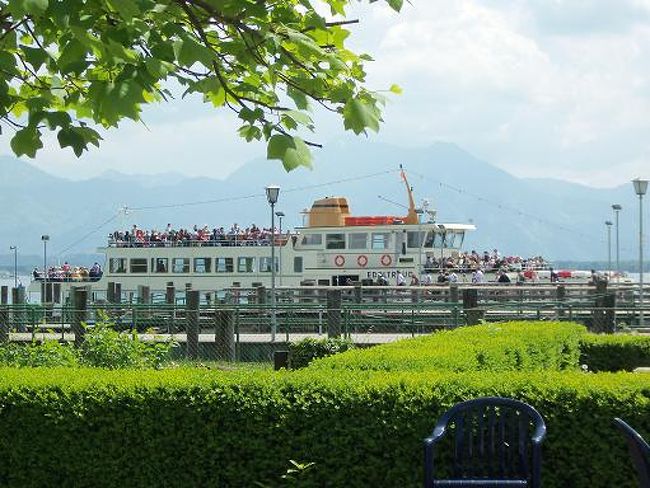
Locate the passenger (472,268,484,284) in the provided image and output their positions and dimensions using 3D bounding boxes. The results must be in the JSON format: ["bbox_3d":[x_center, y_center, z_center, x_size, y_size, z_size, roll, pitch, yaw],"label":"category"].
[{"bbox_3d":[9.243,2.321,115.000,0.350,1.700,0.500,-1,-1,30],"label":"passenger"}]

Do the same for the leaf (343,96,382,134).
[{"bbox_3d":[0.130,-0.456,6.800,0.135,0.135,0.070,0,-1,0],"label":"leaf"}]

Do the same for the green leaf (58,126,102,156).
[{"bbox_3d":[-0.769,-0.321,6.000,0.145,0.095,0.060,0,-1,0],"label":"green leaf"}]

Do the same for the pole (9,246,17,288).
[{"bbox_3d":[-26.843,2.153,165.000,0.600,3.880,0.350,0,-1,-11],"label":"pole"}]

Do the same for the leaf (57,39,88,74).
[{"bbox_3d":[-0.791,-0.587,6.000,0.100,0.115,0.050,0,-1,0],"label":"leaf"}]

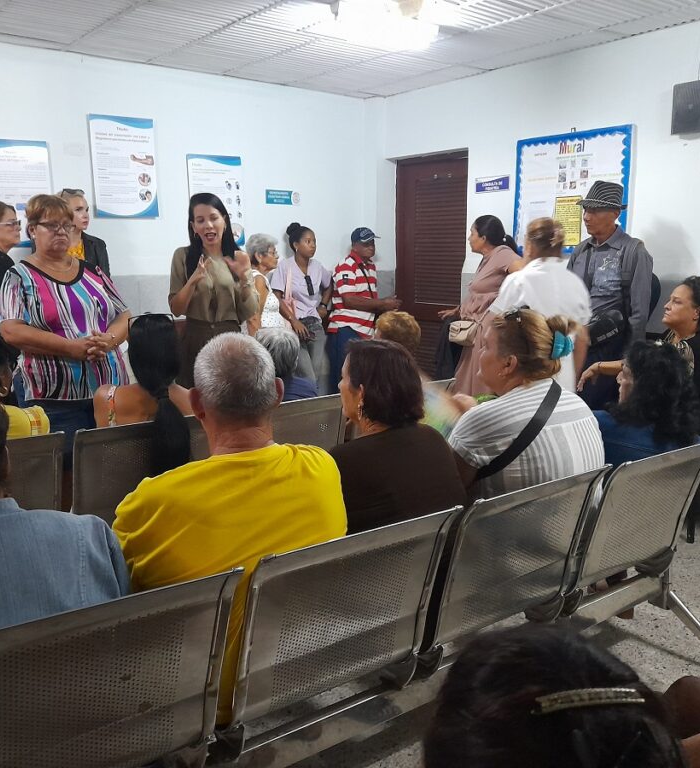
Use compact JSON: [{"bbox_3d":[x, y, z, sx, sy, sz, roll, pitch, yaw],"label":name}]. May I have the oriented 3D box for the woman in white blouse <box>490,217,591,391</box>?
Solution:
[{"bbox_3d":[1.025,-0.110,4.010,0.480,1.566,0.330,-3,11,-17],"label":"woman in white blouse"}]

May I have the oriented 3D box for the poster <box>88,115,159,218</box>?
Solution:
[{"bbox_3d":[-1.481,-1.427,4.876,0.430,0.640,0.015,-7,12,-35],"label":"poster"}]

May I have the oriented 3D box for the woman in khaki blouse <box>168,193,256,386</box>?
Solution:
[{"bbox_3d":[-0.637,-0.081,3.544,0.430,1.625,0.360,-3,11,-17],"label":"woman in khaki blouse"}]

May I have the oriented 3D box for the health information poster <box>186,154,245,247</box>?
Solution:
[{"bbox_3d":[-0.916,-1.263,5.099,0.410,0.600,0.010,-7,13,-36],"label":"health information poster"}]

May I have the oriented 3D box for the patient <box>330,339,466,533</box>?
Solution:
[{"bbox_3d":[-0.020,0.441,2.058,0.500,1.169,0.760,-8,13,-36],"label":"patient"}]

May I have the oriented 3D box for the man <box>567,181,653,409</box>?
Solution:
[{"bbox_3d":[1.283,-0.169,3.852,0.310,1.715,0.450,-9,14,-41],"label":"man"}]

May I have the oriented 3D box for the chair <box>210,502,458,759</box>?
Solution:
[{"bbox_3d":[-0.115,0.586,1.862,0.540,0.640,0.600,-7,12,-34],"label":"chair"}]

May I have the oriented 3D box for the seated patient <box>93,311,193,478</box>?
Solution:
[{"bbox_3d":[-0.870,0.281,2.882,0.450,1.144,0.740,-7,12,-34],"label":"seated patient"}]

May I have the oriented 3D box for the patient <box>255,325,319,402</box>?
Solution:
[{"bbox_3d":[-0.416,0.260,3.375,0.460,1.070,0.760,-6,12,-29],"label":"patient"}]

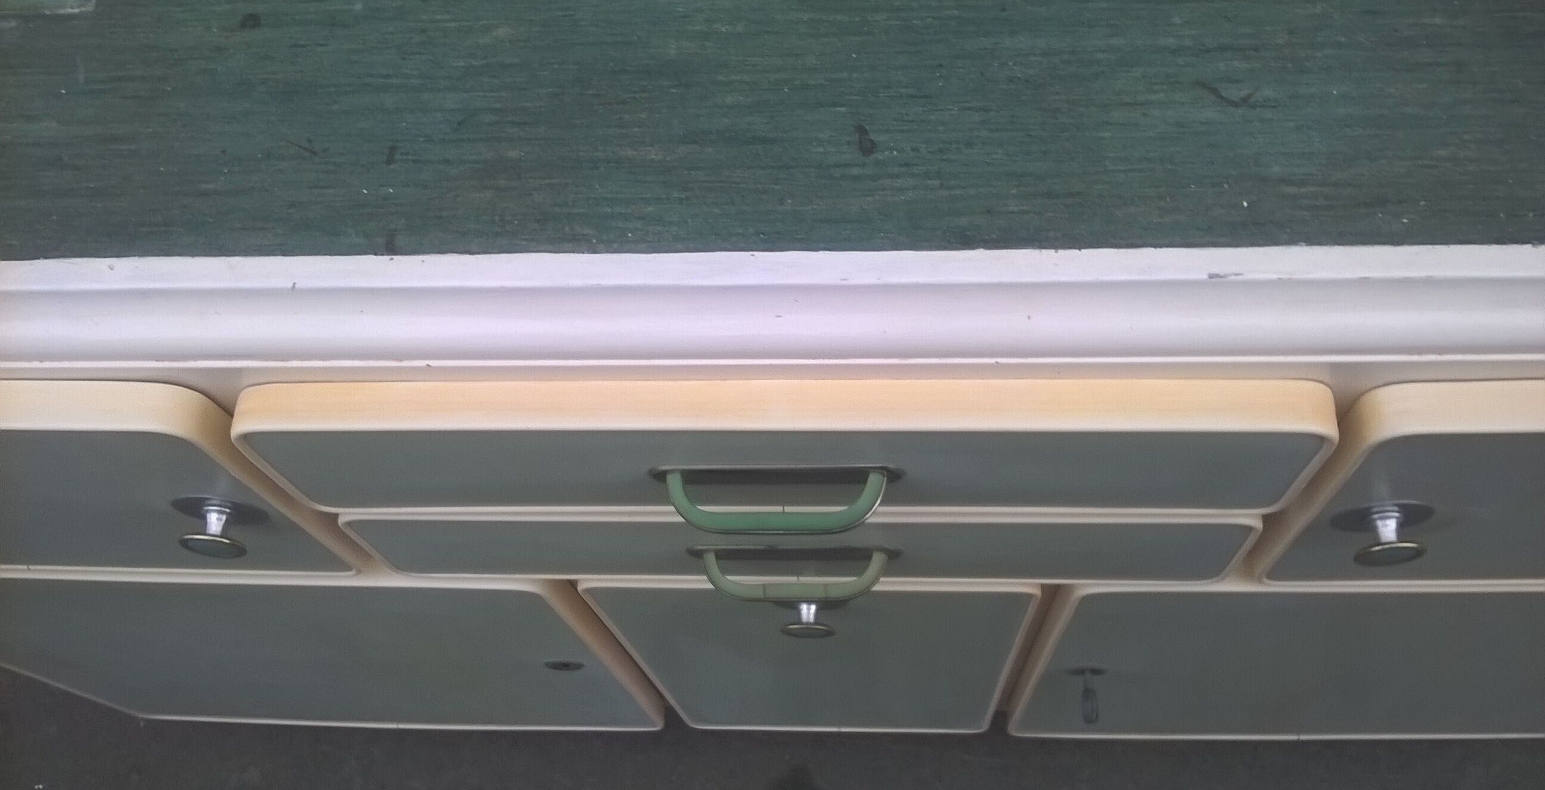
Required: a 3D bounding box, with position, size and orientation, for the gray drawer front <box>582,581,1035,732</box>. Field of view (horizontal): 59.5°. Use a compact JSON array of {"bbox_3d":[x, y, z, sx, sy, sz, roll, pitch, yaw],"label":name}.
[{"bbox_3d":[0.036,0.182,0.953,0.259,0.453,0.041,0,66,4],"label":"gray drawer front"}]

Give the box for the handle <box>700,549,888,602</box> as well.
[{"bbox_3d":[0.011,0.092,0.684,0.096,0.013,0.024,0,66,4],"label":"handle"}]

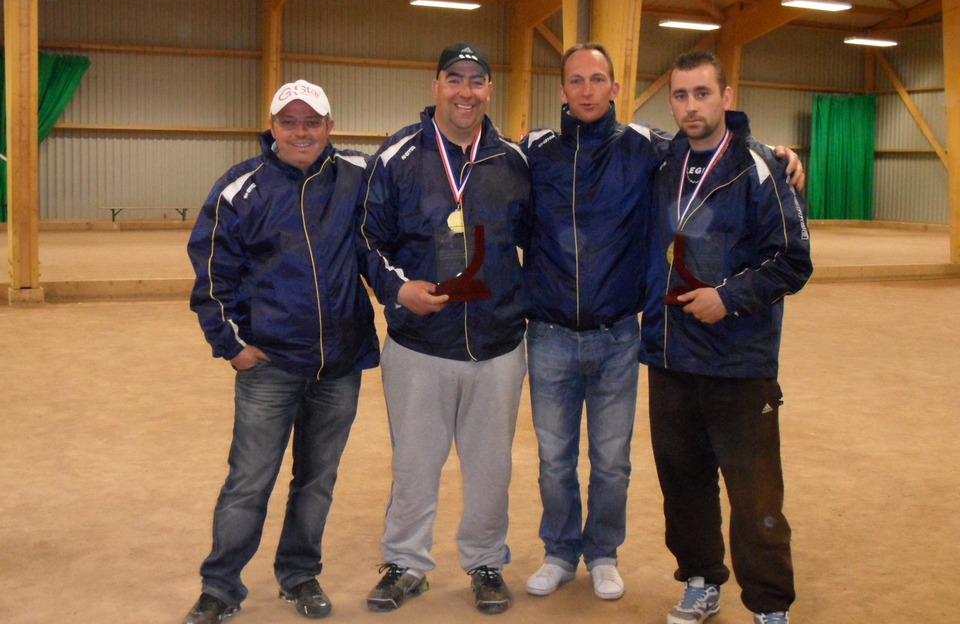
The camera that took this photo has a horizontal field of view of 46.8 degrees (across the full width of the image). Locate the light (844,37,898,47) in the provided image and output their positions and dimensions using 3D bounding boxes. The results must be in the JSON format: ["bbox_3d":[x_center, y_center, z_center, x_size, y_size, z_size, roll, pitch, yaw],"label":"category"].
[{"bbox_3d":[9.352,-6.455,26.500,1.500,0.110,0.250,-1,8,-19],"label":"light"}]

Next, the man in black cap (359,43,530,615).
[{"bbox_3d":[-0.091,0.053,3.473,0.600,1.755,0.430,1,7,-3],"label":"man in black cap"}]

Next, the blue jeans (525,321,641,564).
[{"bbox_3d":[0.331,0.423,3.650,0.380,0.890,0.280,1,7,2],"label":"blue jeans"}]

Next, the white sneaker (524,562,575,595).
[{"bbox_3d":[0.248,0.859,3.719,0.105,0.105,0.285,4,8,25],"label":"white sneaker"}]

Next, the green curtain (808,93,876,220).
[{"bbox_3d":[8.986,-3.855,27.500,1.700,3.150,0.220,0,7,-8],"label":"green curtain"}]

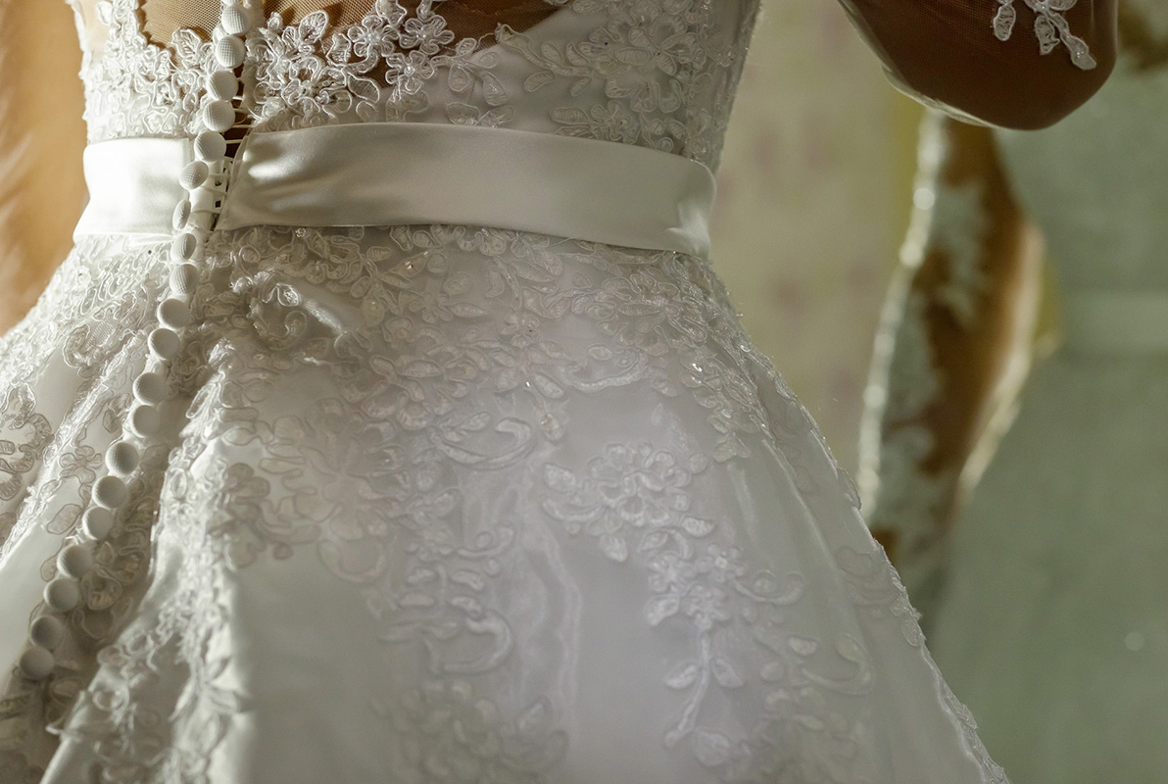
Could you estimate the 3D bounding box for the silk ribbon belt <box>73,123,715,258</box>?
[{"bbox_3d":[-0.076,-0.077,1.105,0.280,0.041,0.204,2,-1,38],"label":"silk ribbon belt"}]

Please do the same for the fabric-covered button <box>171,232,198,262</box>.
[{"bbox_3d":[-0.148,-0.054,1.020,0.012,0.012,0.006,2,-5,37],"label":"fabric-covered button"}]

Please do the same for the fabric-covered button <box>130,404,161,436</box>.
[{"bbox_3d":[-0.161,0.011,1.005,0.012,0.012,0.006,2,-6,0],"label":"fabric-covered button"}]

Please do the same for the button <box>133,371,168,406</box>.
[{"bbox_3d":[-0.159,-0.001,1.009,0.012,0.012,0.006,2,-6,0],"label":"button"}]

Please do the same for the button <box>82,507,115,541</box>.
[{"bbox_3d":[-0.171,0.046,0.962,0.012,0.012,0.006,4,-11,-14],"label":"button"}]

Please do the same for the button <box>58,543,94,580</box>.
[{"bbox_3d":[-0.176,0.058,0.950,0.012,0.012,0.006,4,-12,-11],"label":"button"}]

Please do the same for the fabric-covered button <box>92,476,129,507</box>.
[{"bbox_3d":[-0.167,0.035,0.966,0.012,0.012,0.006,4,-12,-11],"label":"fabric-covered button"}]

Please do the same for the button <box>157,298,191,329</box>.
[{"bbox_3d":[-0.148,-0.028,0.989,0.012,0.012,0.006,4,-15,-11],"label":"button"}]

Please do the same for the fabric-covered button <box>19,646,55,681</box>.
[{"bbox_3d":[-0.192,0.096,0.964,0.012,0.012,0.006,2,-9,-4],"label":"fabric-covered button"}]

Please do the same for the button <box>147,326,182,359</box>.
[{"bbox_3d":[-0.151,-0.018,0.985,0.012,0.012,0.006,4,-14,-14],"label":"button"}]

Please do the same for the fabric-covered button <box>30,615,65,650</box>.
[{"bbox_3d":[-0.190,0.085,0.969,0.012,0.012,0.006,2,-7,-4],"label":"fabric-covered button"}]

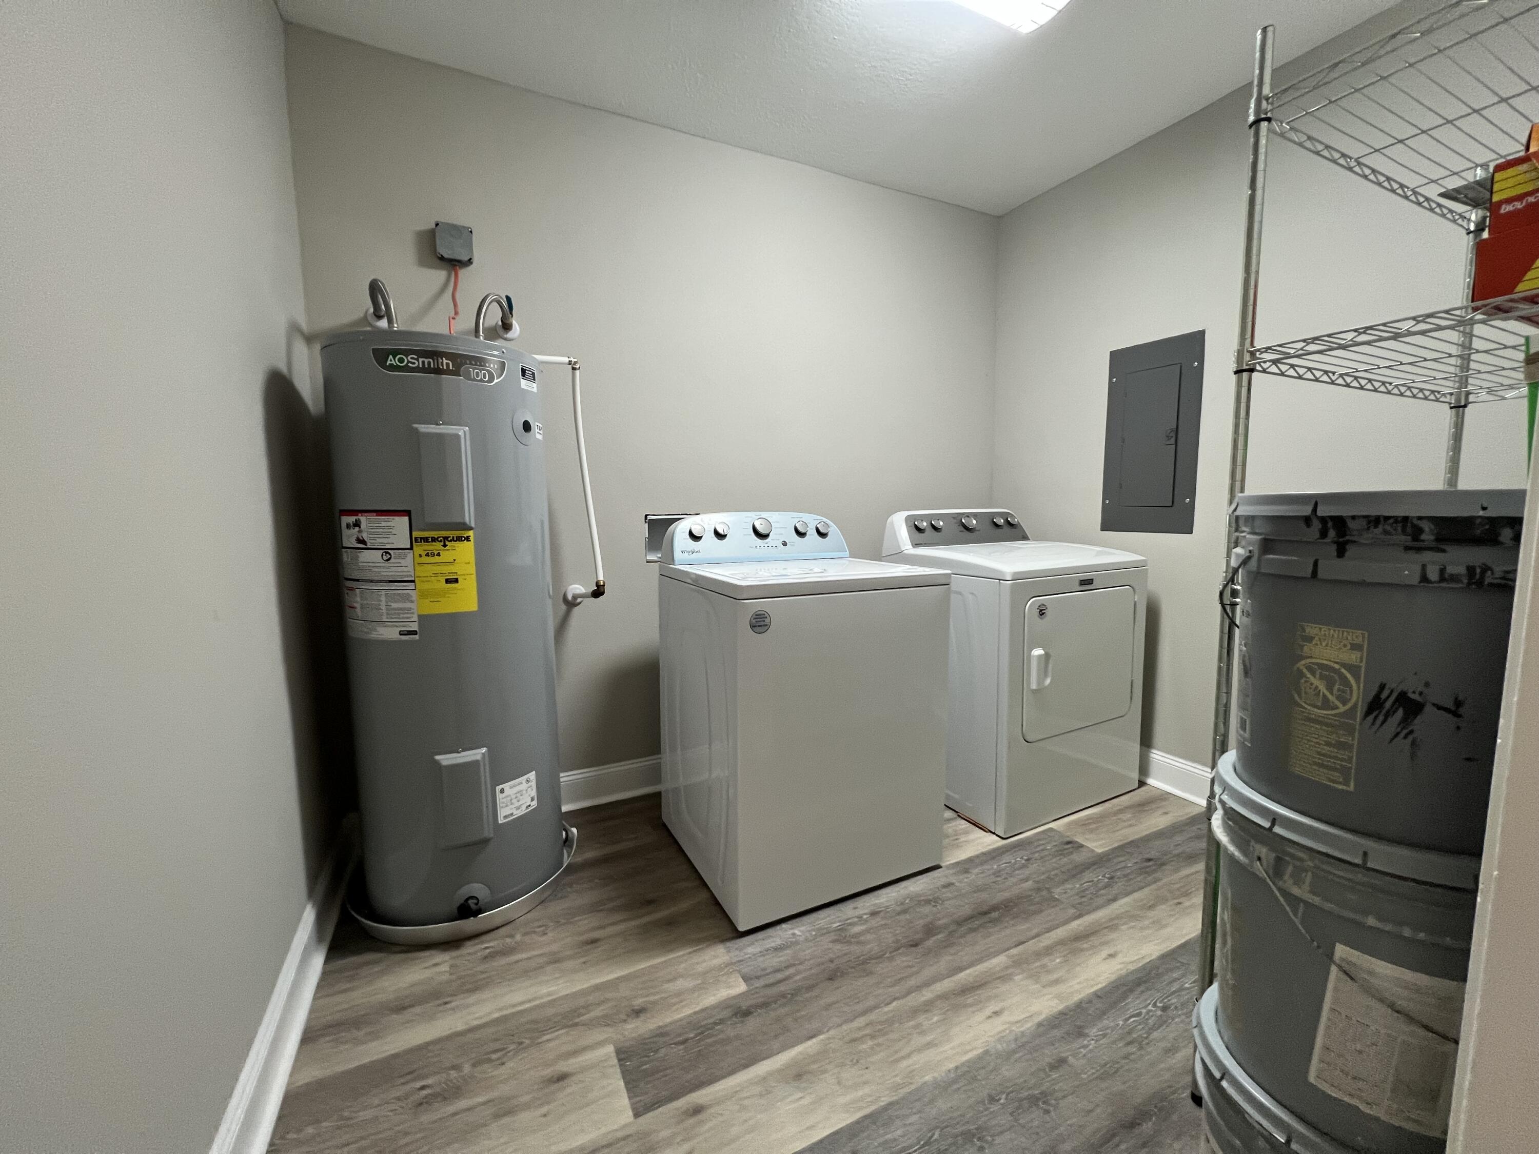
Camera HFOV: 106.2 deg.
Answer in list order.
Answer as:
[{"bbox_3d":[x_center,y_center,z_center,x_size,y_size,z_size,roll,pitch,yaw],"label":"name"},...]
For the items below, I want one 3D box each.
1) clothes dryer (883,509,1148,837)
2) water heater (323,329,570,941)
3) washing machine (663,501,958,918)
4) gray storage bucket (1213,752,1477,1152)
[{"bbox_3d":[0.939,0.290,2.310,0.735,1.100,0.680,-3,6,-26],"label":"clothes dryer"},{"bbox_3d":[-0.909,0.163,1.683,0.560,1.520,0.560,-4,7,-28],"label":"water heater"},{"bbox_3d":[0.079,0.344,1.887,0.690,1.095,0.680,-3,6,-26],"label":"washing machine"},{"bbox_3d":[0.734,0.448,0.718,0.312,0.365,0.312,-1,6,0],"label":"gray storage bucket"}]

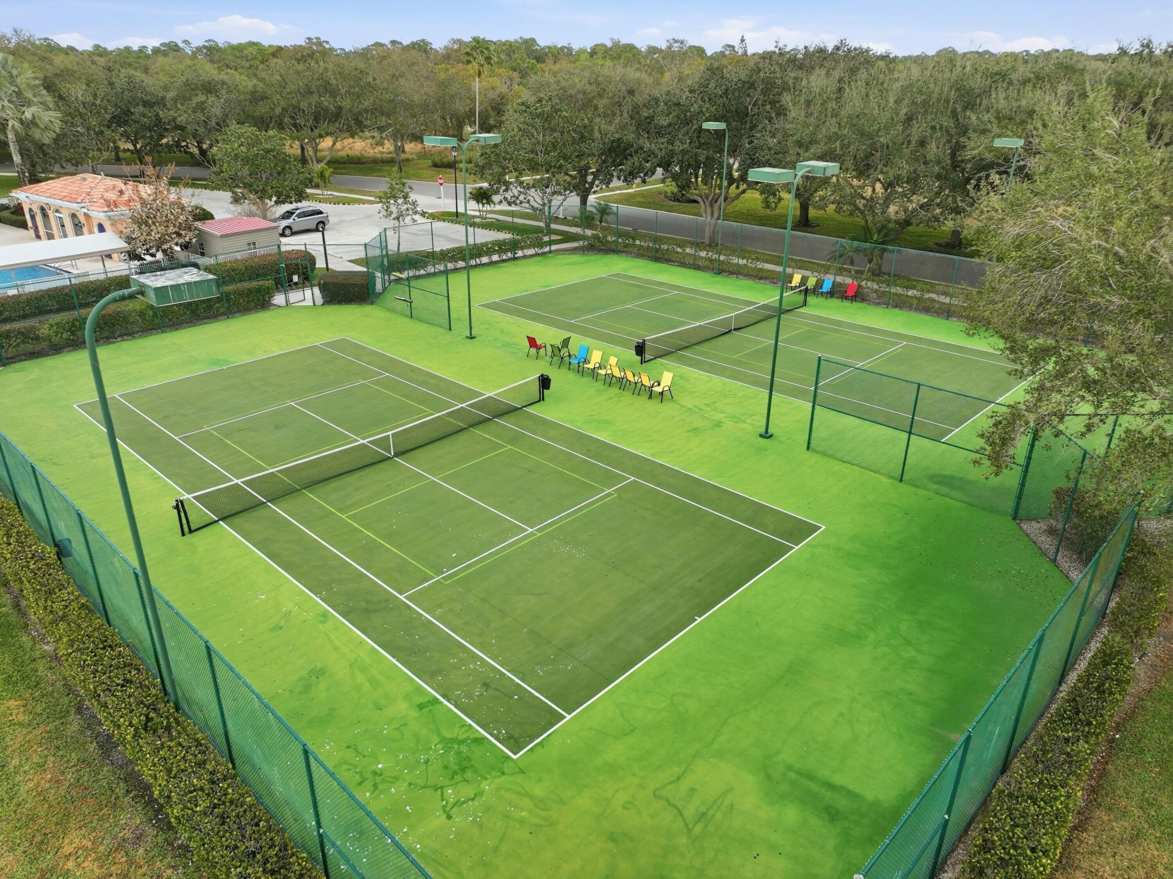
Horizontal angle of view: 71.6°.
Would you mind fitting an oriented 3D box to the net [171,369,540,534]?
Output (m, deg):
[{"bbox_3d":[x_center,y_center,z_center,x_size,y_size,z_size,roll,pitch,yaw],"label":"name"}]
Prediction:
[{"bbox_3d":[-6.071,0.061,25.393,0.130,1.080,13.150,22,33,39],"label":"net"}]

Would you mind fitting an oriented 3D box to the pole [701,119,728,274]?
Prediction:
[{"bbox_3d":[7.234,-13.391,45.749,1.000,8.380,1.900,22,33,39],"label":"pole"}]

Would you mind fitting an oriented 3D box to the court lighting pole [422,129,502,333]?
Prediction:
[{"bbox_3d":[-5.149,-8.487,34.818,1.300,8.500,3.100,22,32,39],"label":"court lighting pole"}]

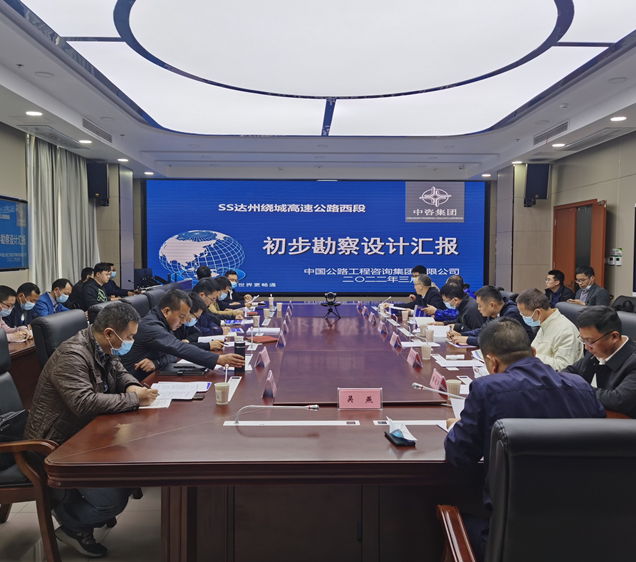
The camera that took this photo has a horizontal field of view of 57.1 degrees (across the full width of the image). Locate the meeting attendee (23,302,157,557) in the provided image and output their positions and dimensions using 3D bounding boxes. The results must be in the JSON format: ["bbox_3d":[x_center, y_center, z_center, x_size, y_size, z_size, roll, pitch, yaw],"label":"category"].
[{"bbox_3d":[-1.087,0.725,2.808,0.660,1.250,0.540,0,3,5],"label":"meeting attendee"}]

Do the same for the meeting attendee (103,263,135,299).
[{"bbox_3d":[-2.765,0.437,7.861,0.760,1.310,0.520,0,3,3],"label":"meeting attendee"}]

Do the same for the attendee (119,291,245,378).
[{"bbox_3d":[-0.969,0.671,3.610,1.050,1.220,0.580,0,3,1],"label":"attendee"}]

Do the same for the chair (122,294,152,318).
[{"bbox_3d":[-1.470,0.681,5.199,0.700,1.110,0.660,0,3,-2],"label":"chair"}]

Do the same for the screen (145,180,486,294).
[{"bbox_3d":[-0.040,-0.790,10.578,6.200,2.060,0.100,0,3,-2],"label":"screen"}]

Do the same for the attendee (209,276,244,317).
[{"bbox_3d":[-1.152,0.555,6.784,0.640,1.210,0.550,0,3,1],"label":"attendee"}]

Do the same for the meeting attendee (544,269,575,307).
[{"bbox_3d":[2.871,0.492,7.302,0.750,1.250,0.520,-1,3,-13],"label":"meeting attendee"}]

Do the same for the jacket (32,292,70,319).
[{"bbox_3d":[-2.510,0.429,5.642,0.500,0.640,0.530,0,3,6],"label":"jacket"}]

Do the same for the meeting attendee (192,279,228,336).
[{"bbox_3d":[-1.167,0.598,5.134,0.820,1.230,0.530,0,3,1],"label":"meeting attendee"}]

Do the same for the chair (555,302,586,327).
[{"bbox_3d":[1.751,0.725,4.455,0.700,1.110,0.660,0,3,-2],"label":"chair"}]

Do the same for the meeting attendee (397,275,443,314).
[{"bbox_3d":[1.233,0.543,6.997,0.660,1.240,0.550,0,3,-7],"label":"meeting attendee"}]

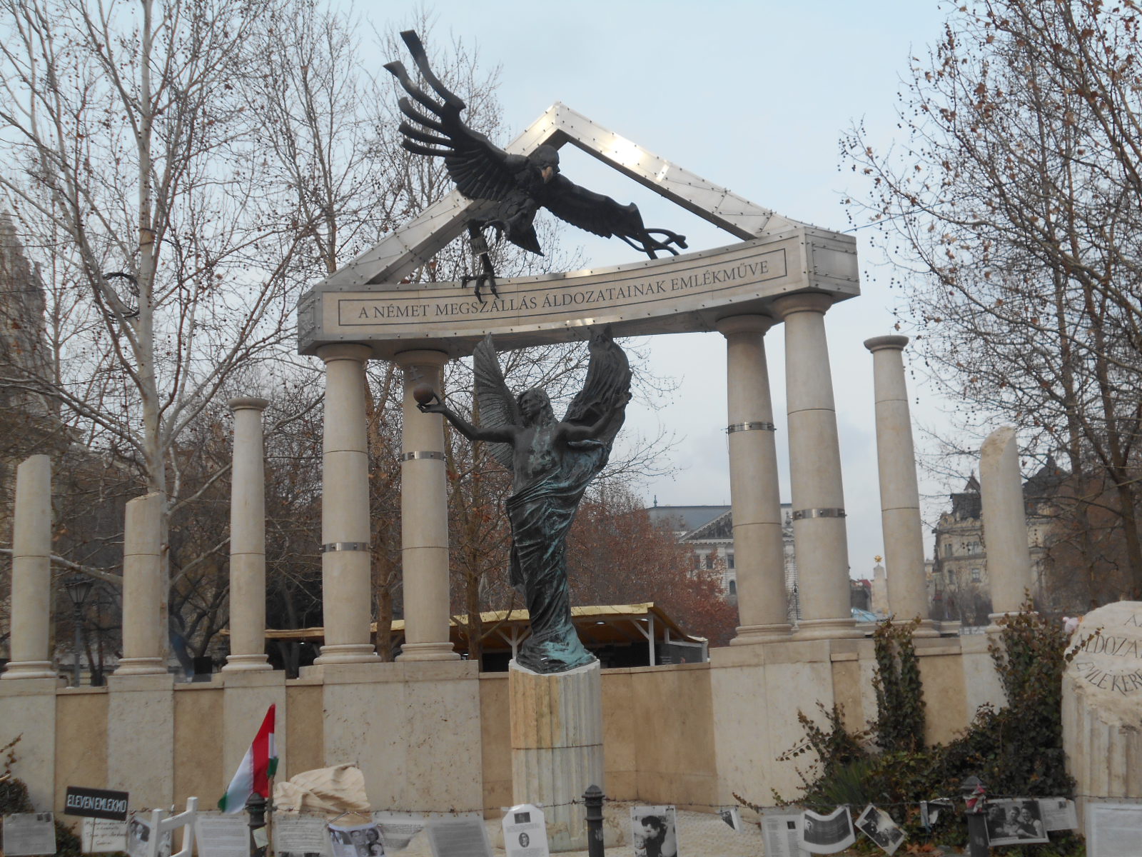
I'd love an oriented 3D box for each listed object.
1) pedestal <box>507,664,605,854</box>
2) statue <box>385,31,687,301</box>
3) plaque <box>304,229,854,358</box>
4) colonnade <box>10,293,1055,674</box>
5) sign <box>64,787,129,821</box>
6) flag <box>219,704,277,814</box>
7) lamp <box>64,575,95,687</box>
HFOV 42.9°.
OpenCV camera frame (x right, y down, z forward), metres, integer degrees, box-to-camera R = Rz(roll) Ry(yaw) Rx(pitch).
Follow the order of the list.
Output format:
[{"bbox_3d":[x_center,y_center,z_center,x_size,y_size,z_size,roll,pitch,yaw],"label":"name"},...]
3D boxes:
[{"bbox_3d":[-0.135,3.010,13.475,0.870,1.680,0.870,-2,-11,0],"label":"pedestal"},{"bbox_3d":[-0.395,-3.066,16.581,3.300,3.100,1.500,-4,-11,7],"label":"statue"},{"bbox_3d":[-0.040,-1.456,16.818,6.500,0.660,1.100,-5,-11,15],"label":"plaque"},{"bbox_3d":[-0.580,0.624,16.123,11.250,3.700,2.800,-5,-11,11],"label":"colonnade"},{"bbox_3d":[-3.047,2.413,9.336,0.400,0.180,0.020,6,-11,-1],"label":"sign"},{"bbox_3d":[-2.066,2.109,9.285,0.380,0.700,0.200,-2,-11,0],"label":"flag"},{"bbox_3d":[-8.551,4.613,25.148,0.520,4.140,0.520,-2,-11,0],"label":"lamp"}]

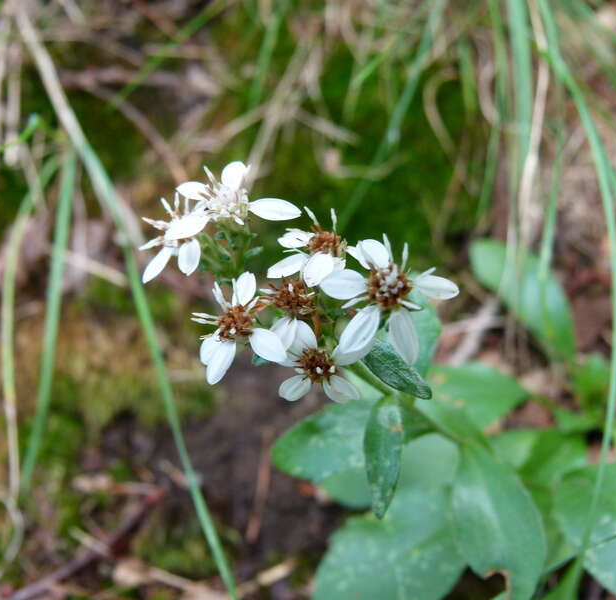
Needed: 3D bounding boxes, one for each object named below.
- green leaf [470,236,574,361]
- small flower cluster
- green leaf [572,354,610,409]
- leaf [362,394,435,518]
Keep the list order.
[{"bbox_3d":[0.057,0.001,0.245,0.016,0.008,0.040,-28,55,-31],"label":"green leaf"},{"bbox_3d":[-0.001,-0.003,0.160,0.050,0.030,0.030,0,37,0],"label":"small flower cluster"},{"bbox_3d":[0.072,0.021,0.235,0.009,0.006,0.014,0,60,0],"label":"green leaf"},{"bbox_3d":[0.015,0.029,0.168,0.009,0.005,0.022,9,65,-2],"label":"leaf"}]

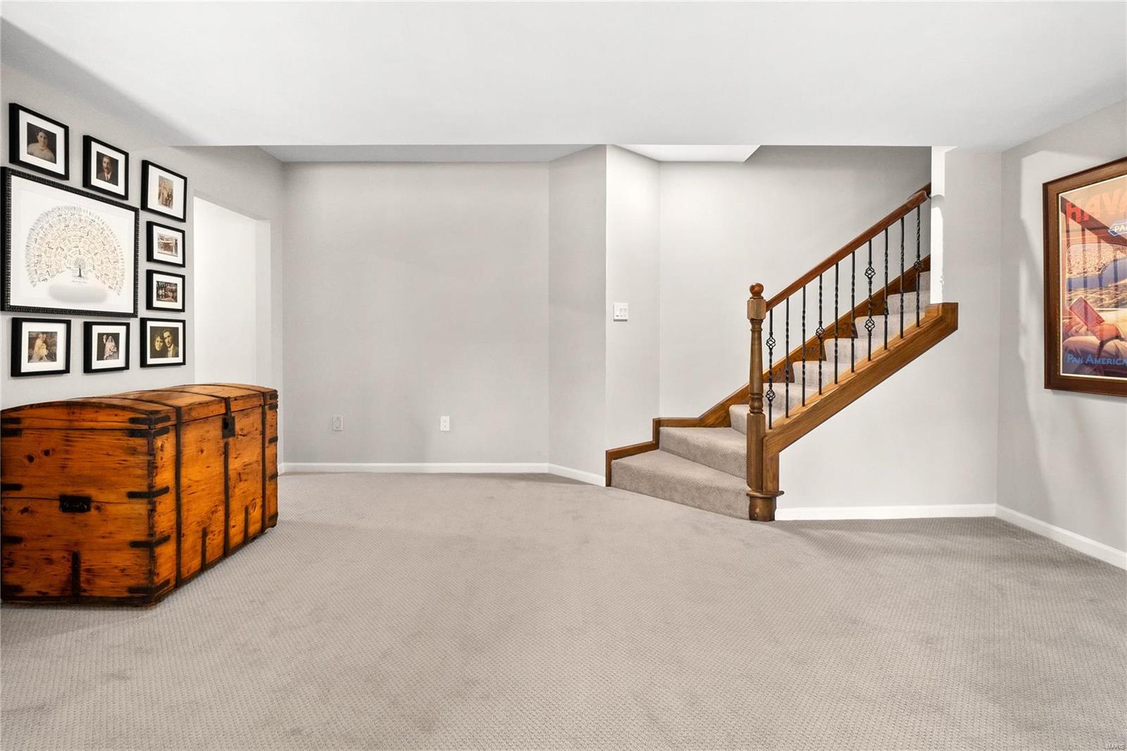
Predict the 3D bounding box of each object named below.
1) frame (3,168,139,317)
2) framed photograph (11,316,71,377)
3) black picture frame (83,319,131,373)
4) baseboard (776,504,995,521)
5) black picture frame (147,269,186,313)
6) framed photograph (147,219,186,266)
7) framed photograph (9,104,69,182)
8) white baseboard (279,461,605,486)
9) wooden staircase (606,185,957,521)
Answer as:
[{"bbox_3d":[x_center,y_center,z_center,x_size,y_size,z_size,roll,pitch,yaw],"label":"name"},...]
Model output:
[{"bbox_3d":[-2.305,-0.582,2.379,0.027,0.591,0.641,0,3,0],"label":"frame"},{"bbox_3d":[-2.305,-0.125,2.217,0.027,0.248,0.222,0,3,0],"label":"framed photograph"},{"bbox_3d":[-2.305,-0.144,2.532,0.027,0.248,0.231,0,3,0],"label":"black picture frame"},{"bbox_3d":[2.009,0.845,3.107,1.395,0.088,0.016,0,3,-2],"label":"baseboard"},{"bbox_3d":[-2.305,-0.485,2.909,0.027,0.222,0.253,0,3,0],"label":"black picture frame"},{"bbox_3d":[-2.305,-0.753,2.910,0.027,0.222,0.252,0,3,0],"label":"framed photograph"},{"bbox_3d":[-2.305,-1.021,2.210,0.027,0.251,0.224,0,3,0],"label":"framed photograph"},{"bbox_3d":[-1.009,0.783,3.963,2.664,0.085,0.367,0,3,0],"label":"white baseboard"},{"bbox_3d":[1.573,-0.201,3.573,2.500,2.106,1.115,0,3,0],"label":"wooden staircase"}]

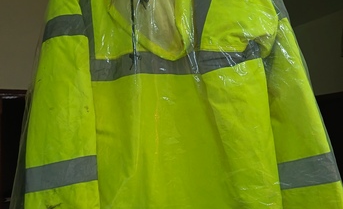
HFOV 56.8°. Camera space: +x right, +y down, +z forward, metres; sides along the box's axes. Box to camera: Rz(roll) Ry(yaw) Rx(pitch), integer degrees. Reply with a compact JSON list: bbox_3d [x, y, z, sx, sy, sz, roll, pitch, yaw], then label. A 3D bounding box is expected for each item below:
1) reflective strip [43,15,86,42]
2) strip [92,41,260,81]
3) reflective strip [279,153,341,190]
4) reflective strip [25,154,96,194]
[{"bbox_3d":[-0.250,-0.177,0.740,0.105,0.060,0.045,-7,-8,9],"label":"reflective strip"},{"bbox_3d":[0.007,-0.096,0.705,0.378,0.066,0.050,-4,-7,8],"label":"strip"},{"bbox_3d":[0.275,0.136,0.640,0.132,0.057,0.040,-9,-8,9],"label":"reflective strip"},{"bbox_3d":[-0.232,0.145,0.665,0.150,0.057,0.035,-8,-7,2],"label":"reflective strip"}]

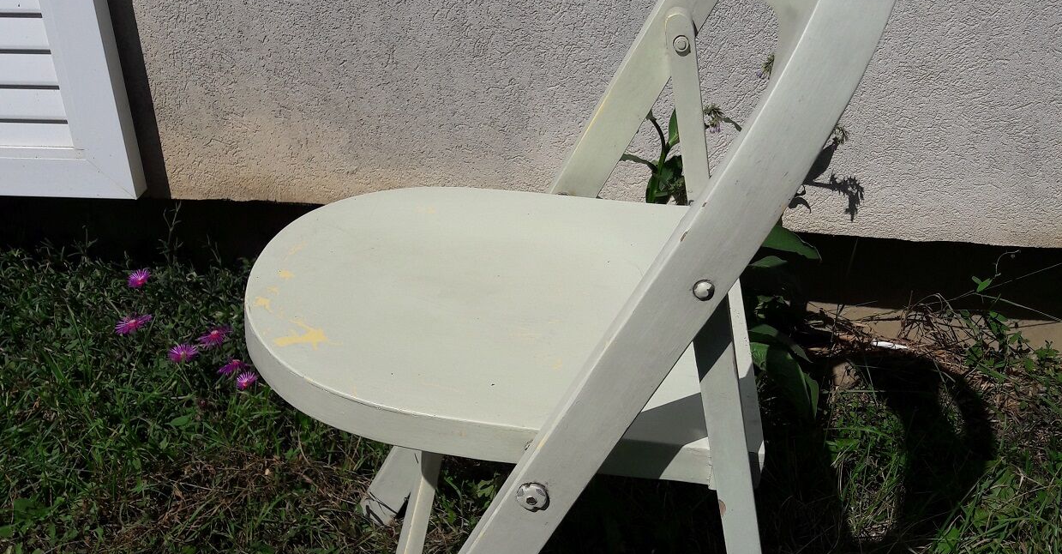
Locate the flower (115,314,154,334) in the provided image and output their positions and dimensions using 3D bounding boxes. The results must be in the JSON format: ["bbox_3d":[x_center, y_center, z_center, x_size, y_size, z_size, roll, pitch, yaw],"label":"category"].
[{"bbox_3d":[-0.531,0.063,1.530,0.048,0.019,0.048,-8,26,4],"label":"flower"}]

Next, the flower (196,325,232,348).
[{"bbox_3d":[-0.415,0.077,1.500,0.045,0.020,0.045,-5,27,3],"label":"flower"}]

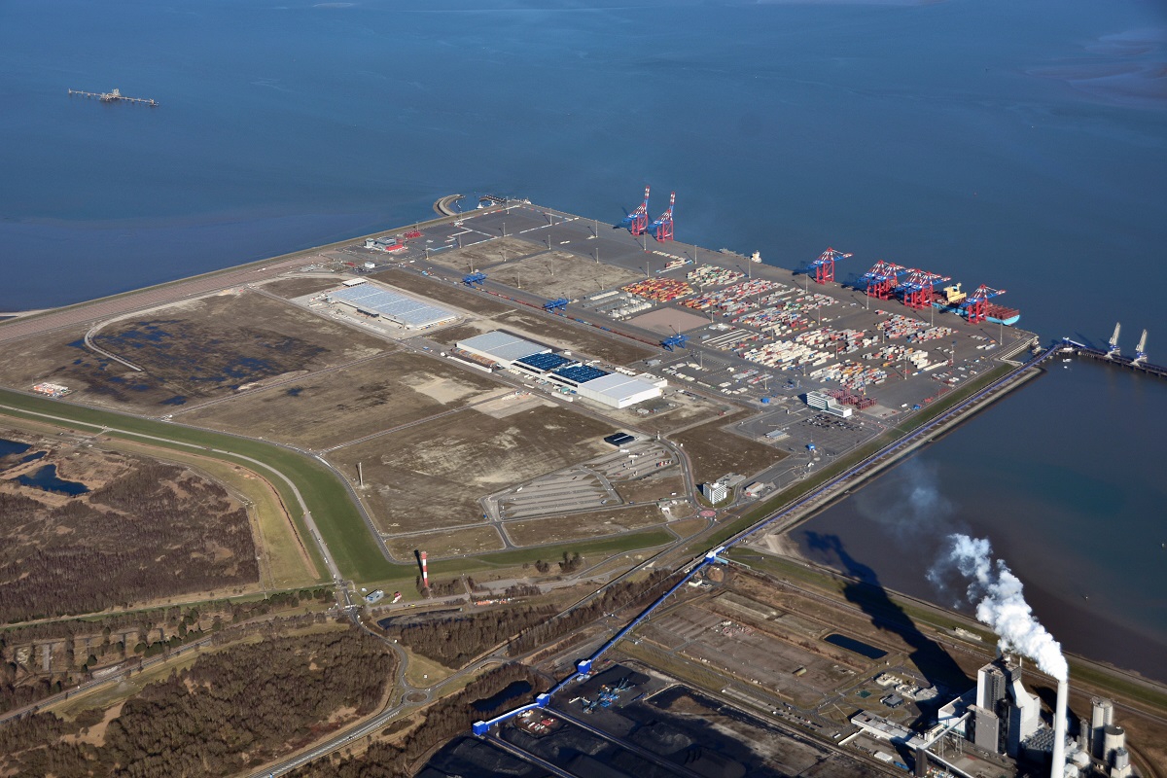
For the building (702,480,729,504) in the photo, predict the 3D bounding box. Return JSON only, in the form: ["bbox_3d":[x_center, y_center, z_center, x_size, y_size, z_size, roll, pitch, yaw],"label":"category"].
[{"bbox_3d":[223.900,177.400,3010.000,35.500,26.000,32.500,-20,27,-38],"label":"building"}]

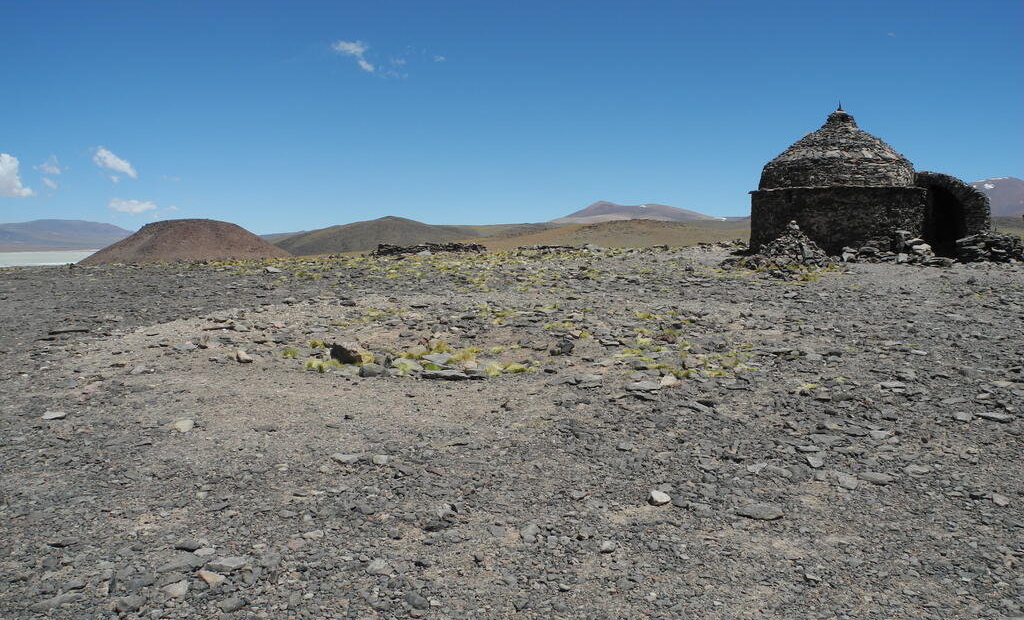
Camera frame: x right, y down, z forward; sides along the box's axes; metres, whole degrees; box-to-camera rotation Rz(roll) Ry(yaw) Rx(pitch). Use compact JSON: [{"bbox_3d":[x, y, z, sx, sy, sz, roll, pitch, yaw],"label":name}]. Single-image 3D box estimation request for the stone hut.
[{"bbox_3d":[9.770,-3.505,22.811,6.079,4.111,4.554,2,5,21],"label":"stone hut"}]

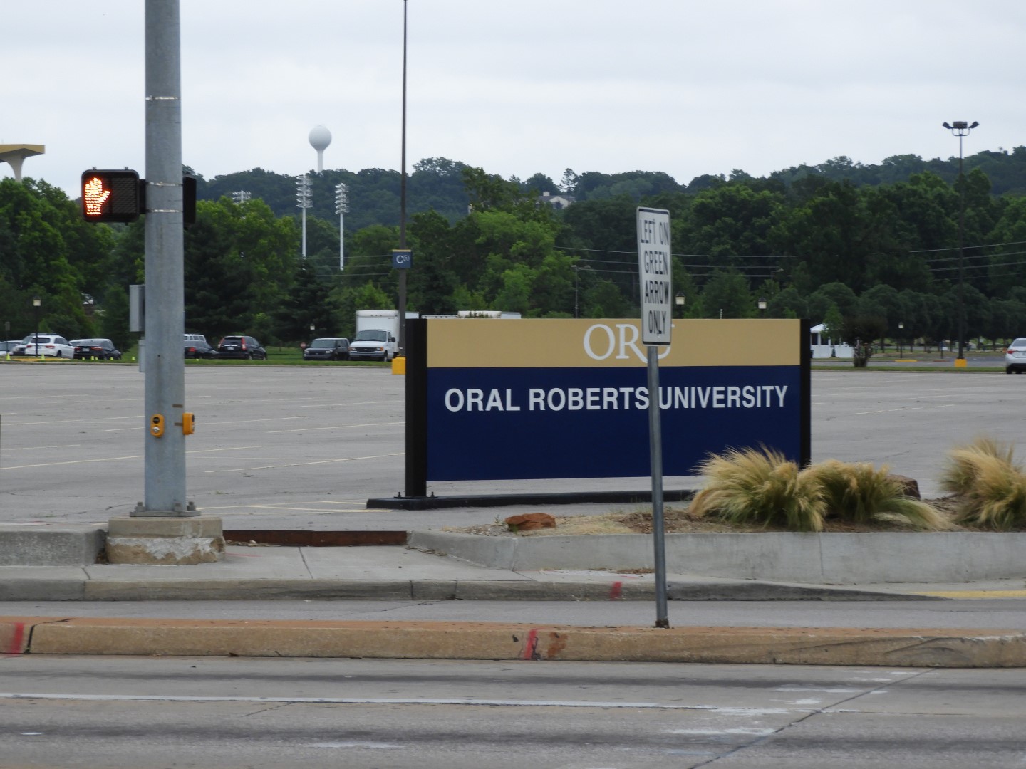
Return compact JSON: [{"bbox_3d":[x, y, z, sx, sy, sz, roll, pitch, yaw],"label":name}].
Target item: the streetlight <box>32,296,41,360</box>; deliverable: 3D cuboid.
[{"bbox_3d":[-25.806,-3.083,273.000,0.400,3.450,0.400,0,1,0],"label":"streetlight"}]

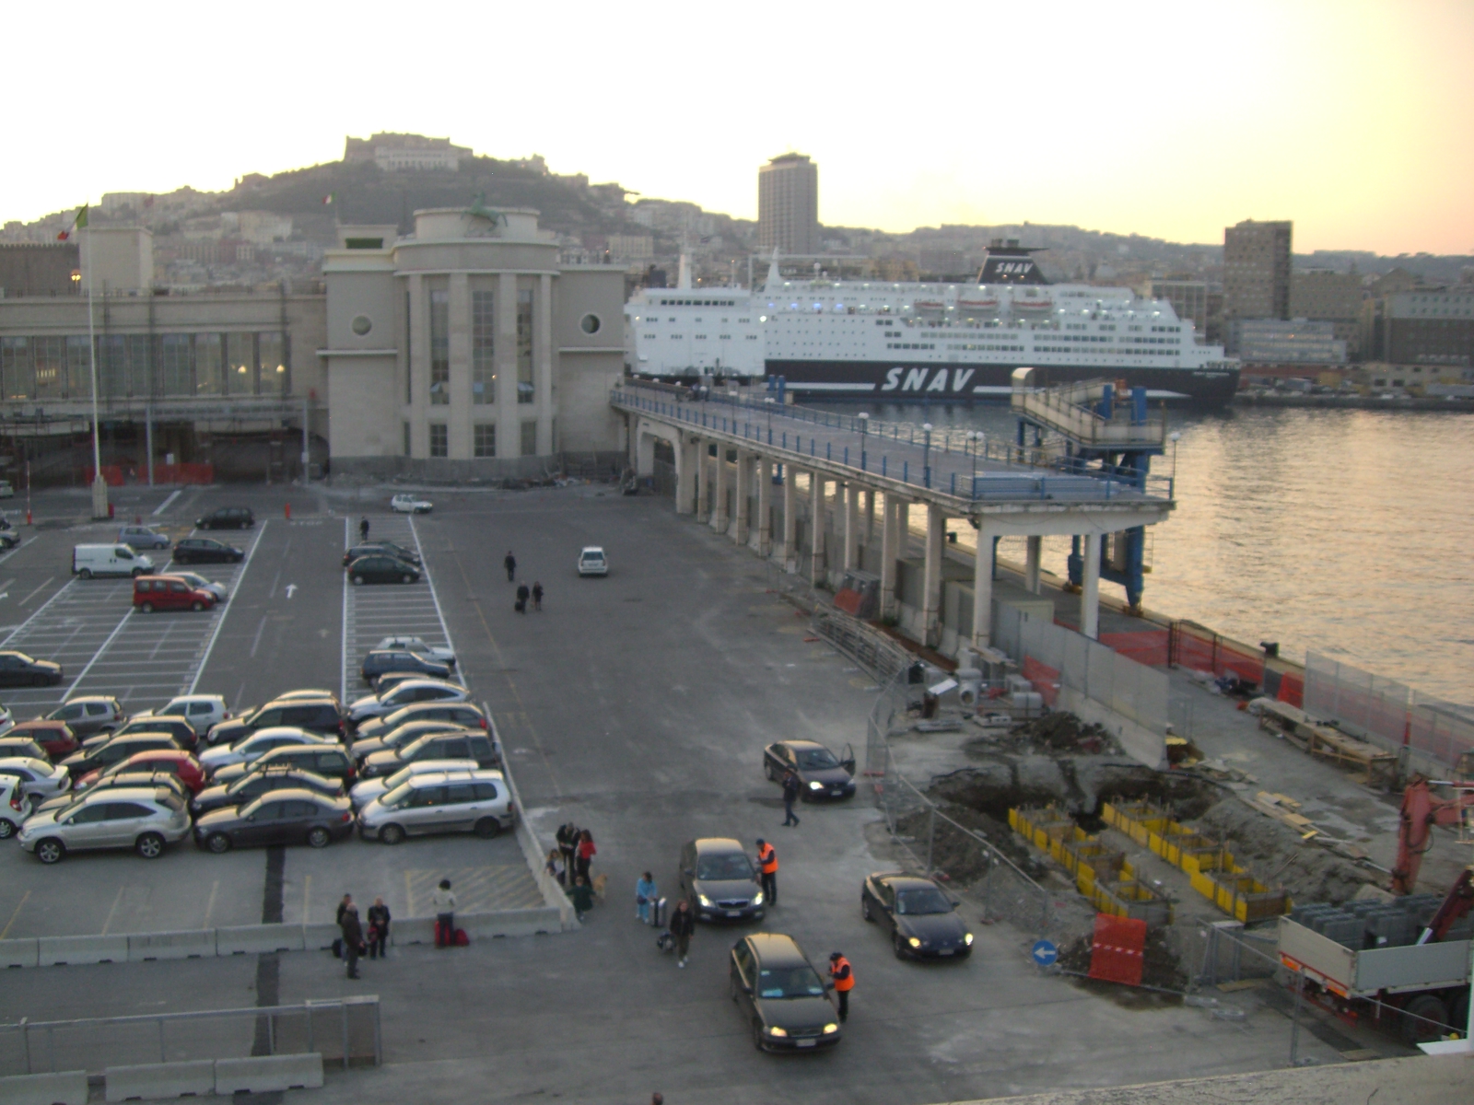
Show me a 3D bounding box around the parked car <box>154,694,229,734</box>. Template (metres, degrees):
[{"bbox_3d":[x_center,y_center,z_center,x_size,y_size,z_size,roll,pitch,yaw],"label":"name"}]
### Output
[{"bbox_3d":[-20.363,5.986,58.797,3.706,1.460,1.660,-1,8,-11],"label":"parked car"}]

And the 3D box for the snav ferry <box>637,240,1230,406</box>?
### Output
[{"bbox_3d":[49.176,-58.480,415.000,155.000,41.000,27.000,1,8,5],"label":"snav ferry"}]

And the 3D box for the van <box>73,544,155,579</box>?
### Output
[{"bbox_3d":[-37.840,0.430,98.233,4.700,1.960,1.900,-1,8,-11],"label":"van"}]

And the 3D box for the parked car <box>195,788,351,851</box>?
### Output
[{"bbox_3d":[-13.415,7.703,47.063,4.520,1.430,1.810,-1,8,-10],"label":"parked car"}]

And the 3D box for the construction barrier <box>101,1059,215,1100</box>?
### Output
[{"bbox_3d":[-11.187,10.257,31.461,2.000,0.590,0.420,-1,8,-10],"label":"construction barrier"}]

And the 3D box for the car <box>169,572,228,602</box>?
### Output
[{"bbox_3d":[-29.201,1.896,86.522,3.850,1.450,1.660,-2,8,-18],"label":"car"}]

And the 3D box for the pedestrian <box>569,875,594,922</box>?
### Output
[{"bbox_3d":[-4.043,8.913,41.818,0.620,1.180,0.380,-1,8,-13],"label":"pedestrian"}]

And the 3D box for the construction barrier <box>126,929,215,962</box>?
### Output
[{"bbox_3d":[-13.365,9.293,38.414,2.000,0.580,0.460,-1,8,-13],"label":"construction barrier"}]

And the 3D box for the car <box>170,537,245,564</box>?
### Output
[{"bbox_3d":[-34.256,-0.166,104.982,4.400,1.470,1.760,-2,8,-17],"label":"car"}]

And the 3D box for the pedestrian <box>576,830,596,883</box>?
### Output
[{"bbox_3d":[-3.924,8.085,42.634,0.500,1.609,0.360,4,8,25],"label":"pedestrian"}]

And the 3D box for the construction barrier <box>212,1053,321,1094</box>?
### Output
[{"bbox_3d":[-8.736,9.699,30.248,2.000,0.600,0.480,-1,8,-12],"label":"construction barrier"}]

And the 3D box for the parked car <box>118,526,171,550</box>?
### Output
[{"bbox_3d":[-40.652,-1.016,111.056,3.520,1.480,1.600,-1,8,-13],"label":"parked car"}]

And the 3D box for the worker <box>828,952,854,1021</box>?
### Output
[{"bbox_3d":[2.238,9.236,34.374,0.540,1.529,0.480,-3,8,-20],"label":"worker"}]

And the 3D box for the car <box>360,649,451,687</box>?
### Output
[{"bbox_3d":[-13.671,4.645,66.906,3.700,1.400,1.620,-2,8,-16],"label":"car"}]

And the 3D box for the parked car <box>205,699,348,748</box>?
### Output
[{"bbox_3d":[-16.242,6.228,57.511,4.600,1.670,1.800,-1,8,-13],"label":"parked car"}]

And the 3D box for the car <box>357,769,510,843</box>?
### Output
[{"bbox_3d":[-8.638,7.234,46.360,4.500,1.690,1.810,-1,8,-13],"label":"car"}]

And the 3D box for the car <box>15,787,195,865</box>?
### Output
[{"bbox_3d":[-17.931,7.661,46.031,4.730,1.690,1.845,-1,8,-12],"label":"car"}]

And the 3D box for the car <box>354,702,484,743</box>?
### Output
[{"bbox_3d":[-11.182,6.165,57.464,4.604,1.460,1.770,-1,8,-11],"label":"car"}]

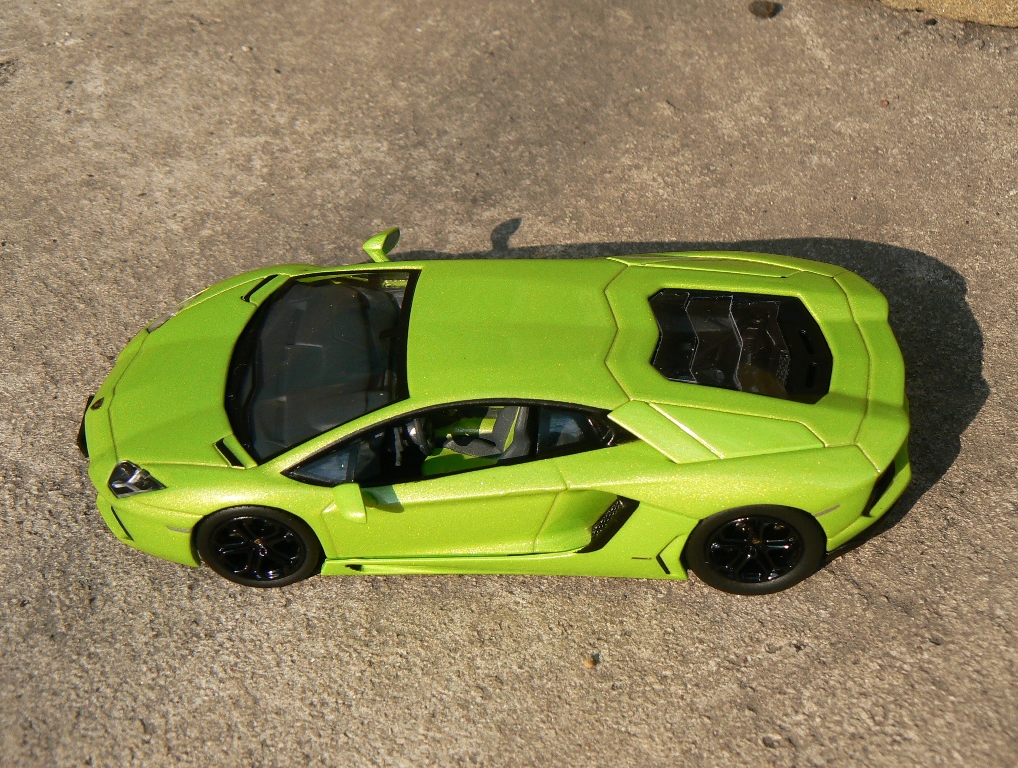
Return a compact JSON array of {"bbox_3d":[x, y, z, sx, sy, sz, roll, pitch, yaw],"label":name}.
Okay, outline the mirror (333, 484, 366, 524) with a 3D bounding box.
[{"bbox_3d":[-0.035,0.024,0.417,0.010,0.008,0.010,0,43,2],"label":"mirror"}]

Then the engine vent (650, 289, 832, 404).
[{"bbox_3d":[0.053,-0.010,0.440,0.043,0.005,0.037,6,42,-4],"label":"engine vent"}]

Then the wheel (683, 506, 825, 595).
[{"bbox_3d":[0.055,0.034,0.431,0.031,0.031,0.013,0,43,2],"label":"wheel"}]

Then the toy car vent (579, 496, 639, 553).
[{"bbox_3d":[0.023,0.031,0.427,0.014,0.018,0.005,8,44,11],"label":"toy car vent"}]

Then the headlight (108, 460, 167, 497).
[{"bbox_3d":[-0.085,0.022,0.436,0.015,0.007,0.013,0,43,2],"label":"headlight"}]

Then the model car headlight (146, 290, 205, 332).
[{"bbox_3d":[-0.084,-0.017,0.478,0.015,0.007,0.013,0,43,2],"label":"model car headlight"}]

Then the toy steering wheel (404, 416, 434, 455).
[{"bbox_3d":[-0.021,0.010,0.440,0.004,0.013,0.013,-18,40,17],"label":"toy steering wheel"}]

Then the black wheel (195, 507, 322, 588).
[{"bbox_3d":[-0.057,0.034,0.436,0.028,0.028,0.011,0,43,2],"label":"black wheel"}]

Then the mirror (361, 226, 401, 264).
[{"bbox_3d":[-0.032,-0.034,0.480,0.010,0.008,0.010,0,43,2],"label":"mirror"}]

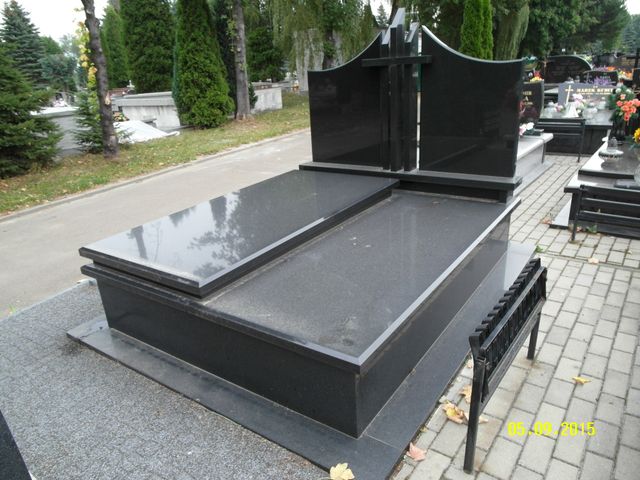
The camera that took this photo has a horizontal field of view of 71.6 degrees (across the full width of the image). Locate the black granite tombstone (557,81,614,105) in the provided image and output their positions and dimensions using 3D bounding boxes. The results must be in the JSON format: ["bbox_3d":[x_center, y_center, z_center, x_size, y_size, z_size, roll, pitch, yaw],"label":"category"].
[{"bbox_3d":[5.131,-2.789,8.524,0.972,0.431,0.097,11,24,34],"label":"black granite tombstone"}]

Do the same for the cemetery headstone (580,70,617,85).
[{"bbox_3d":[6.982,-3.968,10.998,0.761,0.410,0.097,11,24,34],"label":"cemetery headstone"}]

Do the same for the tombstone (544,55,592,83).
[{"bbox_3d":[7.649,-5.249,13.617,1.275,0.759,0.097,11,24,34],"label":"tombstone"}]

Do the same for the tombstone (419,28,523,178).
[{"bbox_3d":[1.099,-1.013,3.264,0.719,1.060,0.082,11,24,34],"label":"tombstone"}]

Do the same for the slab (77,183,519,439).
[{"bbox_3d":[0.068,0.056,3.006,1.873,0.533,2.375,11,24,34],"label":"slab"}]

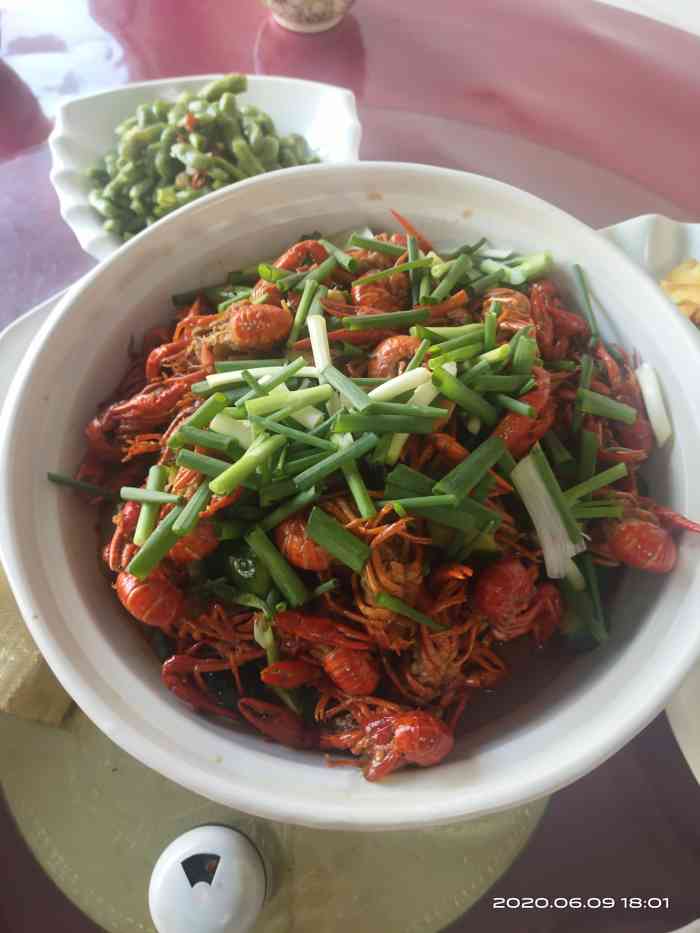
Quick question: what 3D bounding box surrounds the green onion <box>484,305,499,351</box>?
[{"bbox_3d":[0.075,-0.073,0.428,0.006,0.006,0.029,3,62,2],"label":"green onion"}]

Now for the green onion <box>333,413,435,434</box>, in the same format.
[{"bbox_3d":[0.015,-0.020,0.369,0.046,0.007,0.008,0,60,1],"label":"green onion"}]

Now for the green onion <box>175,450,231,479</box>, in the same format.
[{"bbox_3d":[-0.070,0.000,0.397,0.032,0.006,0.006,21,64,12],"label":"green onion"}]

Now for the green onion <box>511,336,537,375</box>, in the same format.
[{"bbox_3d":[0.085,-0.055,0.397,0.010,0.009,0.027,8,53,7],"label":"green onion"}]

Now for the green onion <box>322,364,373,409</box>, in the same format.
[{"bbox_3d":[-0.002,-0.038,0.380,0.006,0.006,0.029,-38,63,-19],"label":"green onion"}]

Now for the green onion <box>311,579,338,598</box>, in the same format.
[{"bbox_3d":[-0.012,0.059,0.391,0.015,0.004,0.004,-30,65,-15],"label":"green onion"}]

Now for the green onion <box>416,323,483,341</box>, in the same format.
[{"bbox_3d":[0.049,-0.068,0.401,0.037,0.005,0.006,-4,59,-7],"label":"green onion"}]

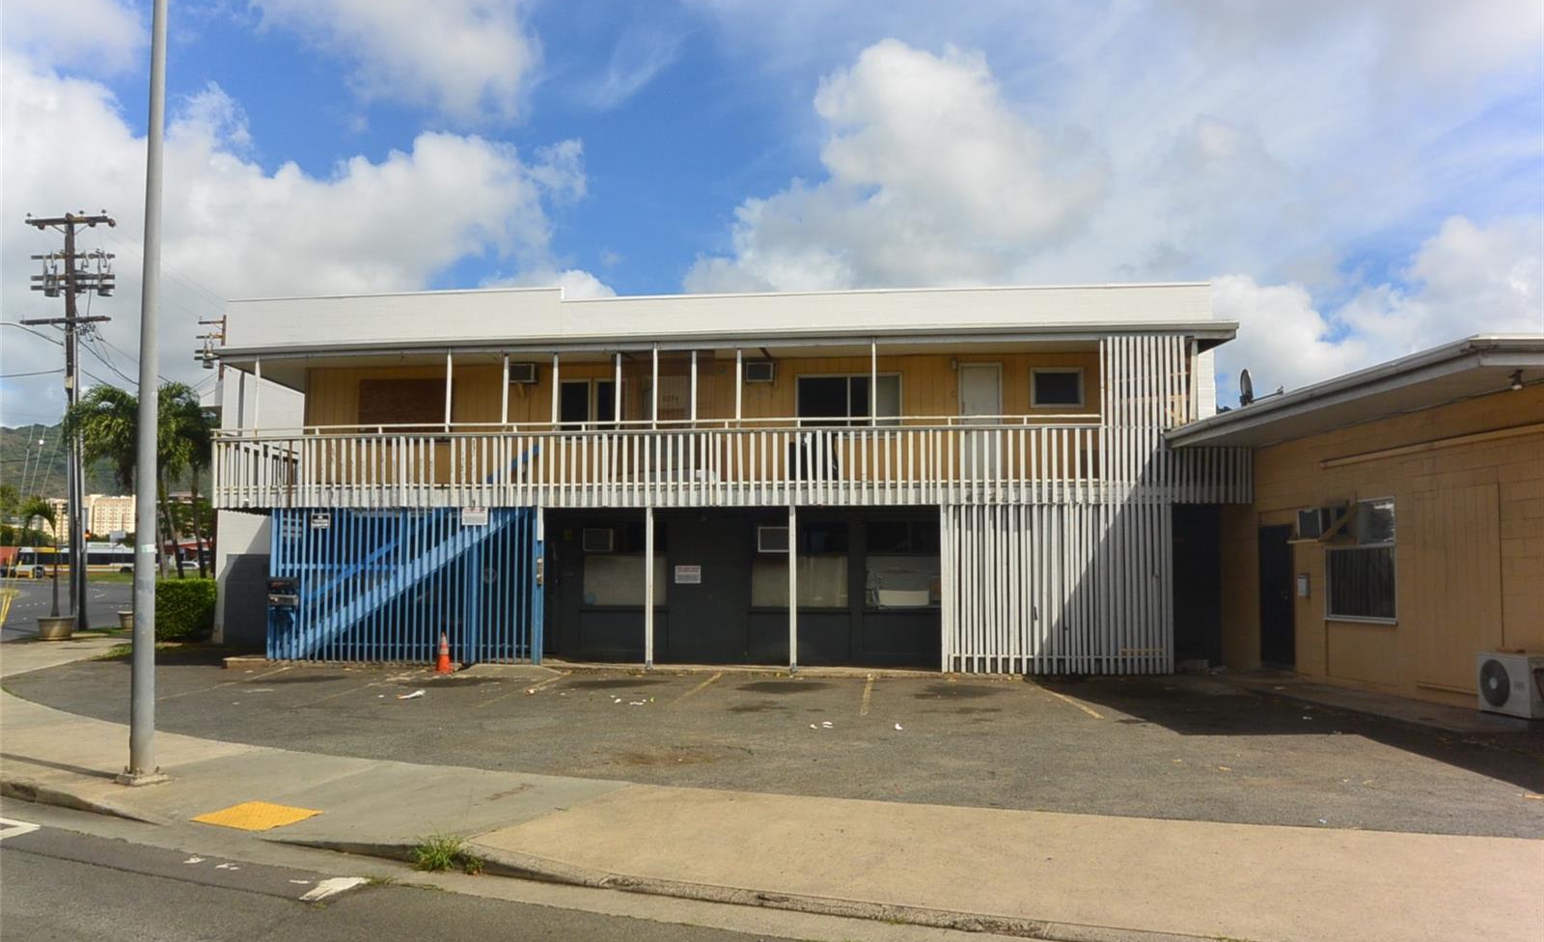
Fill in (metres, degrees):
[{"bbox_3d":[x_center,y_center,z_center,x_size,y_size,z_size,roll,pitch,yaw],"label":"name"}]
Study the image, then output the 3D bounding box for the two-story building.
[{"bbox_3d":[-0.734,0.250,24.713,18.270,7.000,11.000,0,-5,6],"label":"two-story building"}]

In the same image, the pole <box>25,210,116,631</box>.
[{"bbox_3d":[-18.530,-1.347,30.856,2.550,11.100,0.800,-3,-5,4],"label":"pole"}]

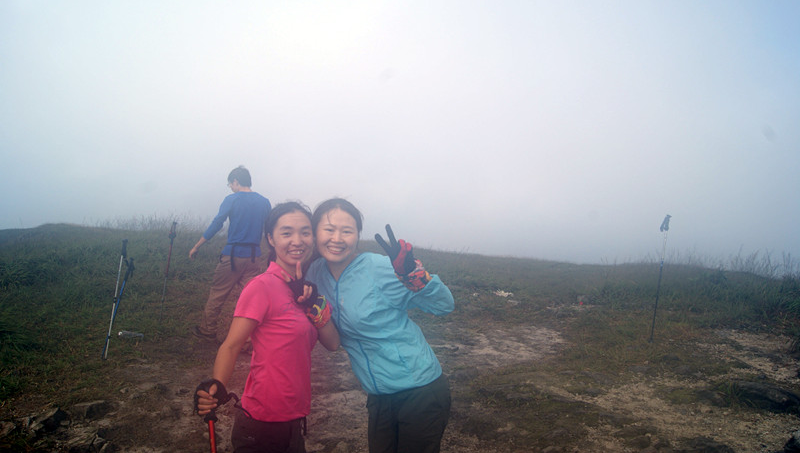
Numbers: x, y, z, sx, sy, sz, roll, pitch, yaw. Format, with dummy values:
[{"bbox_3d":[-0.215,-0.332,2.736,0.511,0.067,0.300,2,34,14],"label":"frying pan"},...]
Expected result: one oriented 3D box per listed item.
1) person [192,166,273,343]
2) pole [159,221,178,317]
[{"bbox_3d":[-1.534,0.272,5.450,0.660,1.660,0.620,0,5,-32],"label":"person"},{"bbox_3d":[-2.371,0.451,6.150,0.080,1.030,0.080,9,4,17],"label":"pole"}]

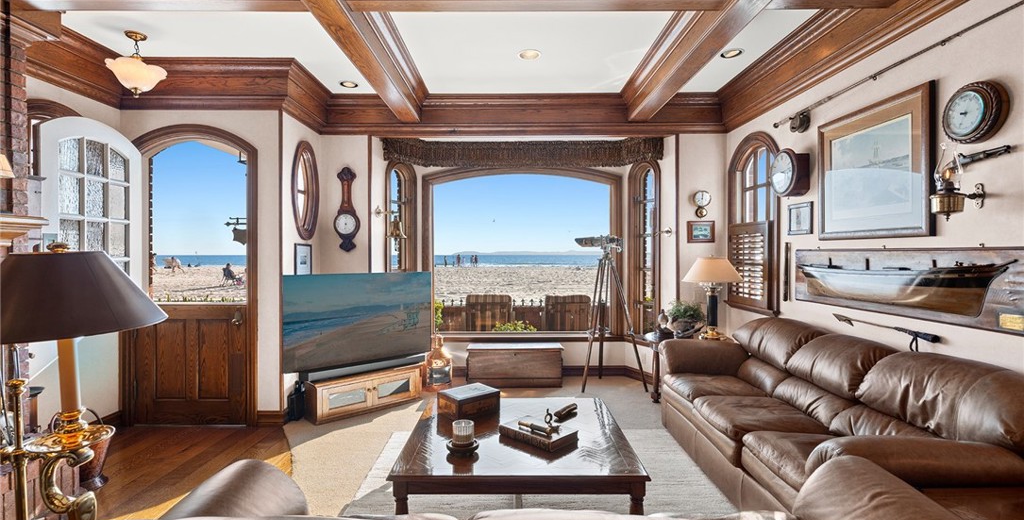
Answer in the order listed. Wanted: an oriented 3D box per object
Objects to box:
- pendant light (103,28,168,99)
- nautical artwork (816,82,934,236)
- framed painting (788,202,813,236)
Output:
[{"bbox_3d":[-2.617,-1.352,3.378,0.346,0.431,0.346,0,1,0],"label":"pendant light"},{"bbox_3d":[2.150,-0.524,2.930,0.038,0.800,0.900,0,1,0],"label":"nautical artwork"},{"bbox_3d":[2.154,-0.296,3.623,0.022,0.235,0.275,0,1,0],"label":"framed painting"}]

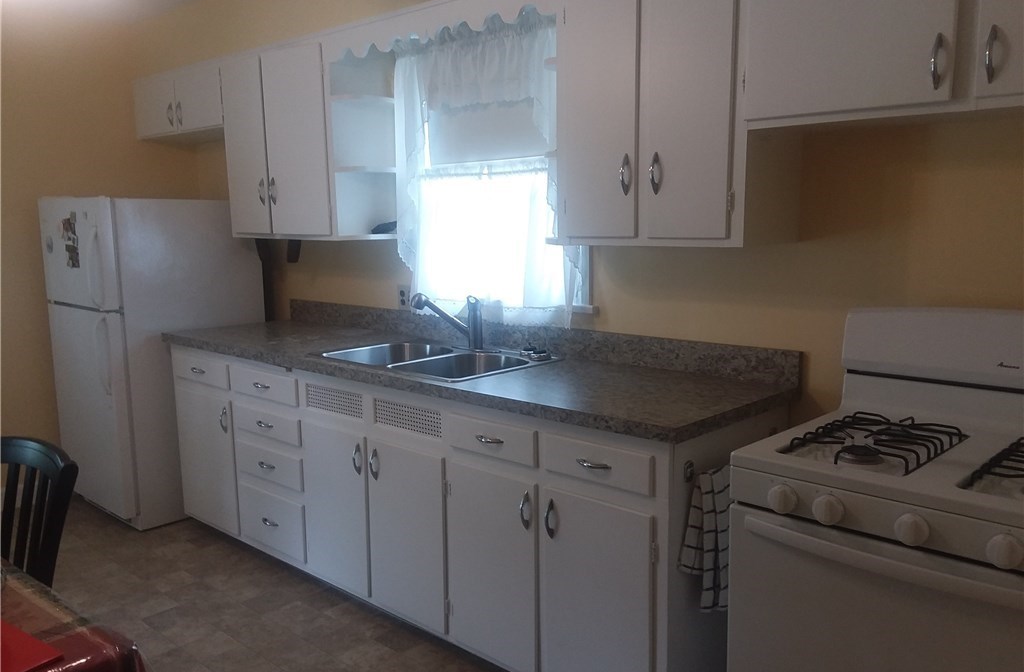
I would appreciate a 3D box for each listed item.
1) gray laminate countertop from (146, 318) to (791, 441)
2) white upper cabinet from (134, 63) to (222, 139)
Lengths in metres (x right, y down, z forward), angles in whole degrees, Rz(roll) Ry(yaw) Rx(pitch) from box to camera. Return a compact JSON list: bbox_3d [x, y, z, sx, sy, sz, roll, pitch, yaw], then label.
[{"bbox_3d":[-0.374,0.092,3.087,2.685,0.037,0.720,7,11,41],"label":"gray laminate countertop"},{"bbox_3d":[-1.643,-1.230,4.310,0.935,0.306,0.347,7,11,41],"label":"white upper cabinet"}]

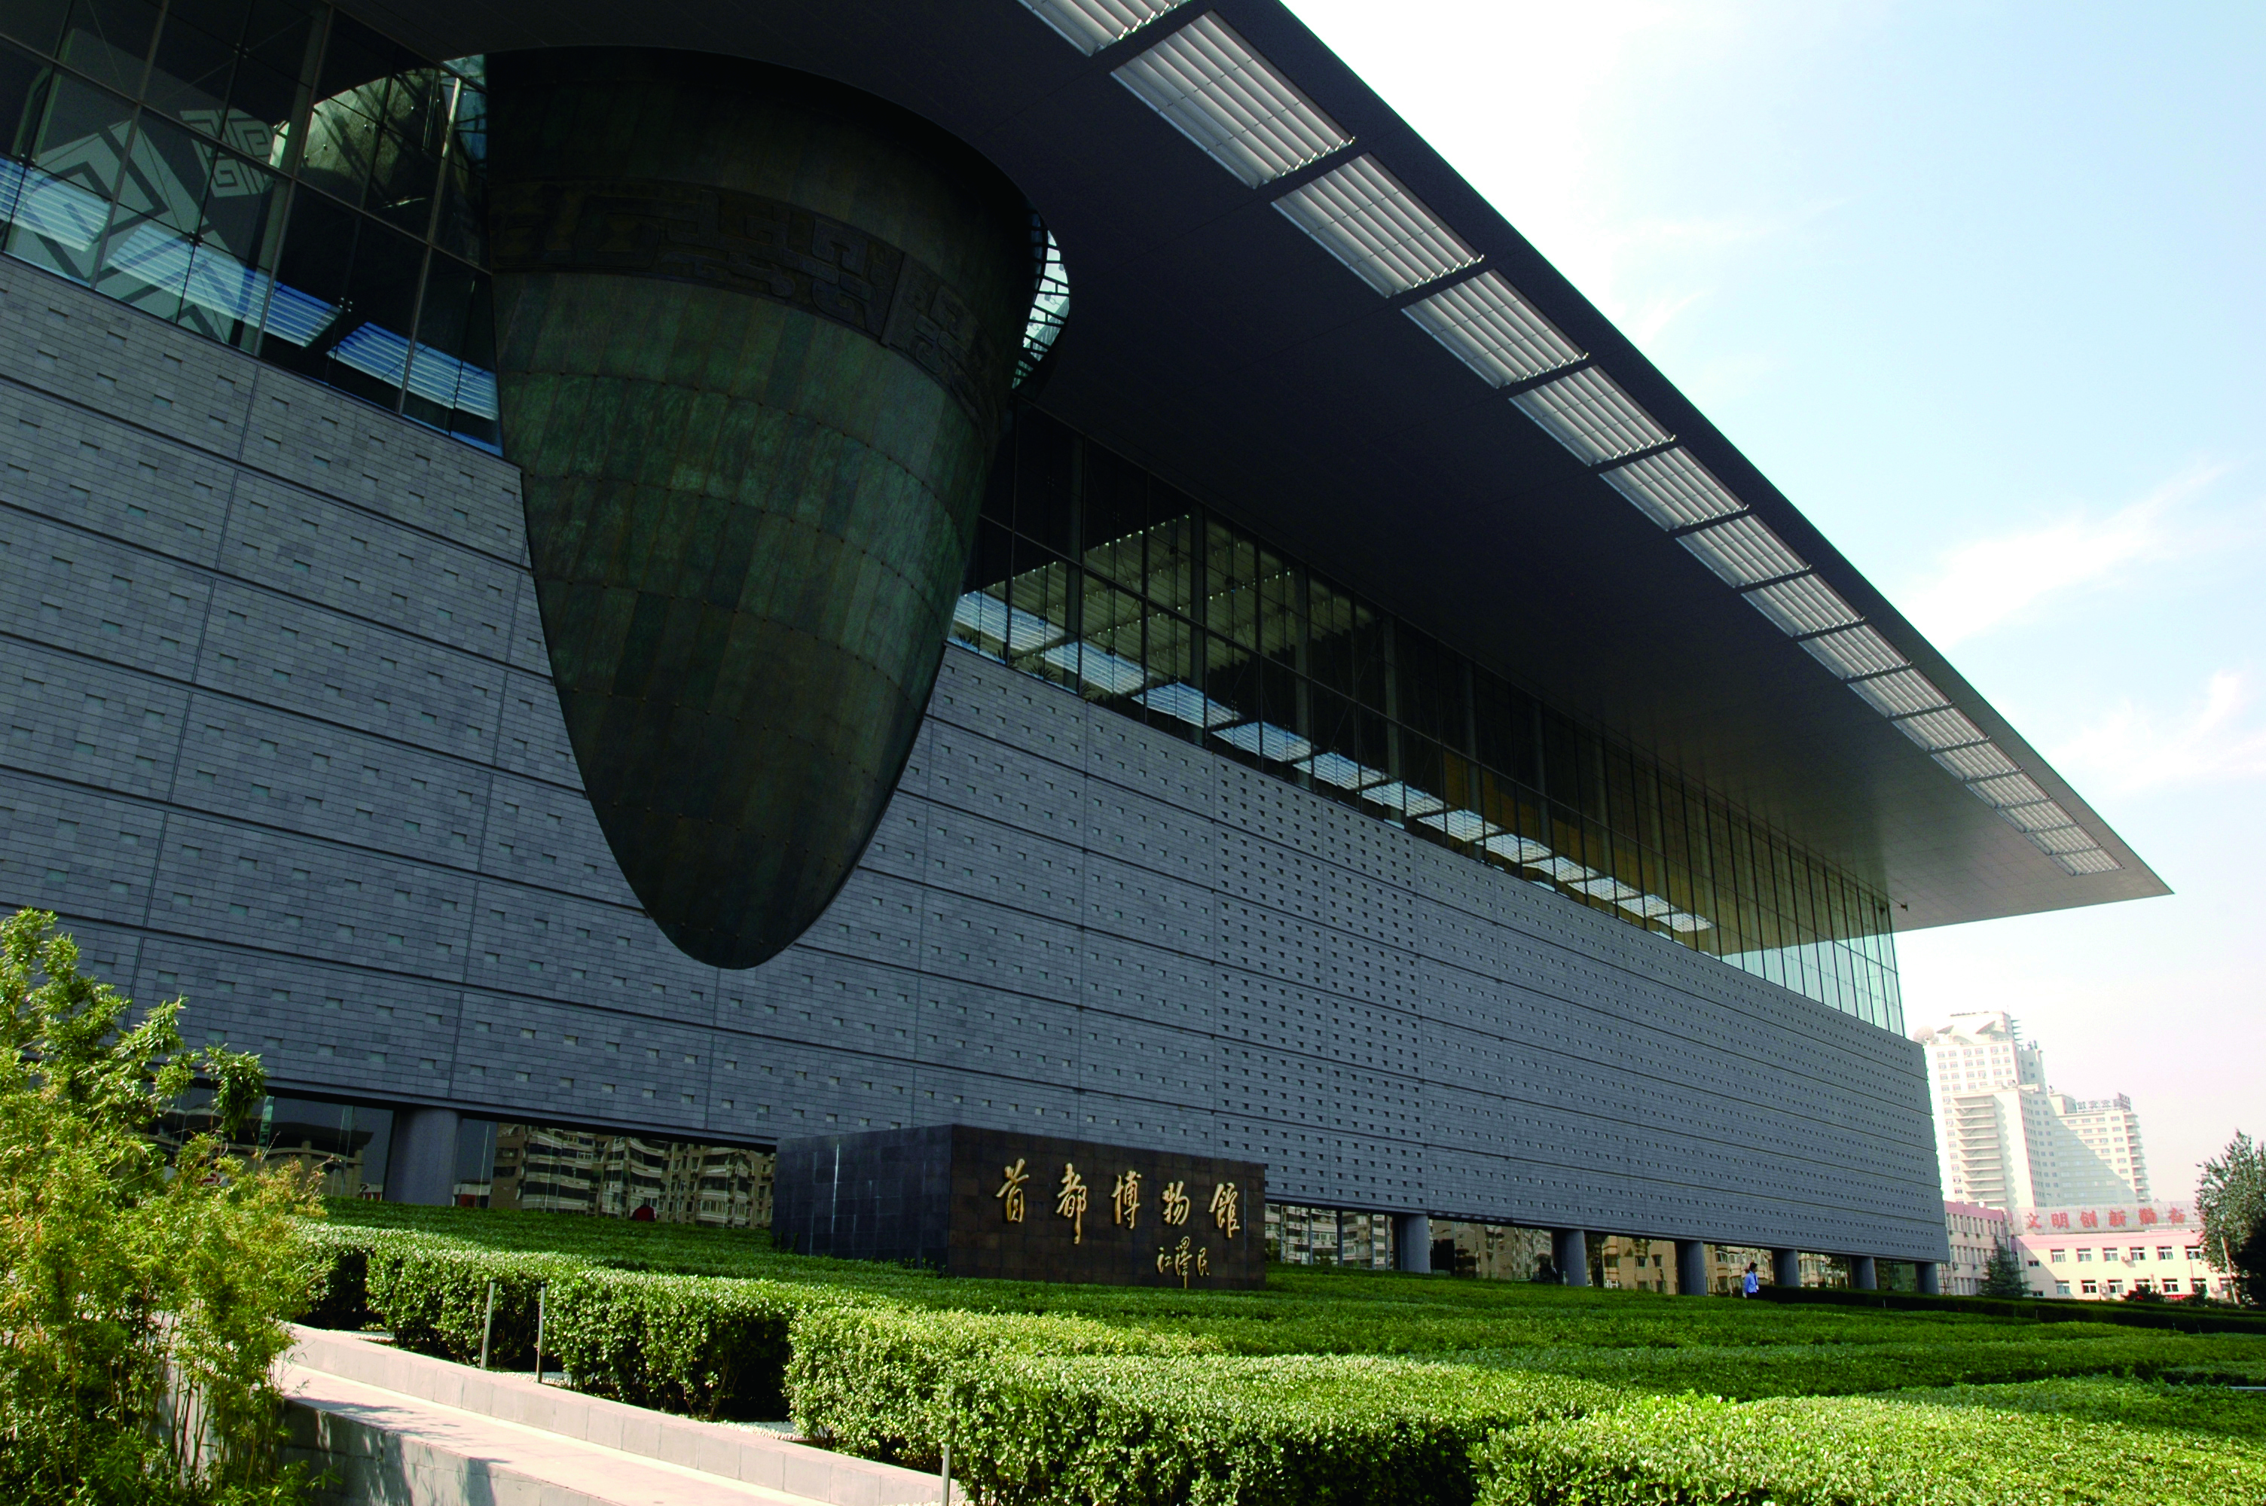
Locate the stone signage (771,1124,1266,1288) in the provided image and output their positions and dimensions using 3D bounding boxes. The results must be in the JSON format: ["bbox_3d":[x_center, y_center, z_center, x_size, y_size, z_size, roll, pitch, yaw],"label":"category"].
[{"bbox_3d":[-1.825,8.357,27.574,4.532,2.562,7.733,-16,-26,40],"label":"stone signage"}]

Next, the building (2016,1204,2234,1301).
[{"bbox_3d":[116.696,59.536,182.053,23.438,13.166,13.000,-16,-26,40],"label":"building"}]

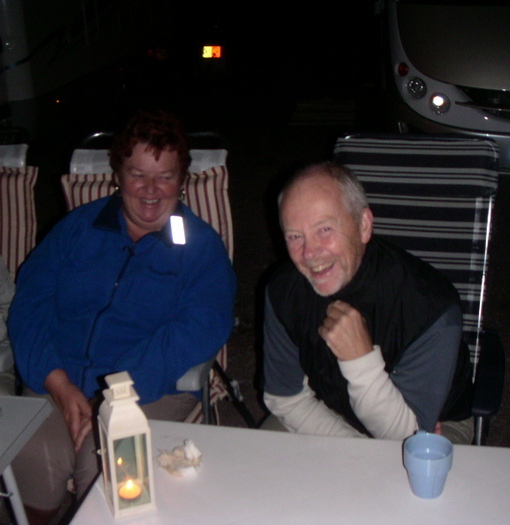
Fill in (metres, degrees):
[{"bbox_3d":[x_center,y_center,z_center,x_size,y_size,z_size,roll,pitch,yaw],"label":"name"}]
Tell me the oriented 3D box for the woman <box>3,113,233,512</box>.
[{"bbox_3d":[-0.322,0.322,1.924,0.570,1.330,0.760,3,19,20],"label":"woman"}]

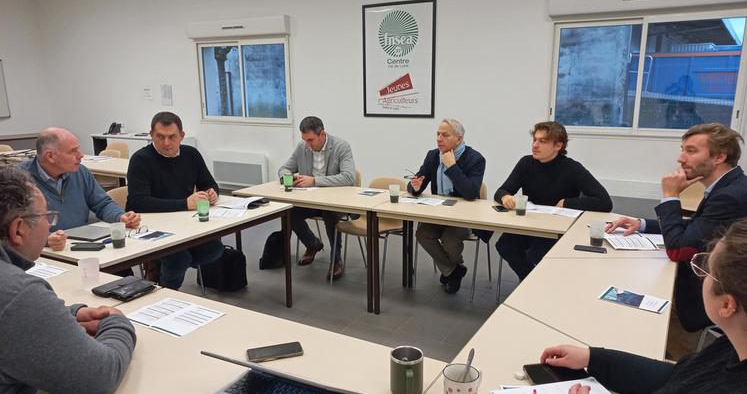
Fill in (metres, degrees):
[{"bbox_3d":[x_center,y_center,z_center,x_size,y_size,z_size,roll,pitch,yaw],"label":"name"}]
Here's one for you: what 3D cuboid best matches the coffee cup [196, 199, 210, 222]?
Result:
[{"bbox_3d":[-1.014,0.086,3.223,0.073,0.114,0.073,0,11,0],"label":"coffee cup"}]

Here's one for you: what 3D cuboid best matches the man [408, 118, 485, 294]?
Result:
[{"bbox_3d":[0.544,0.083,3.986,0.530,1.280,0.700,8,15,37],"label":"man"}]

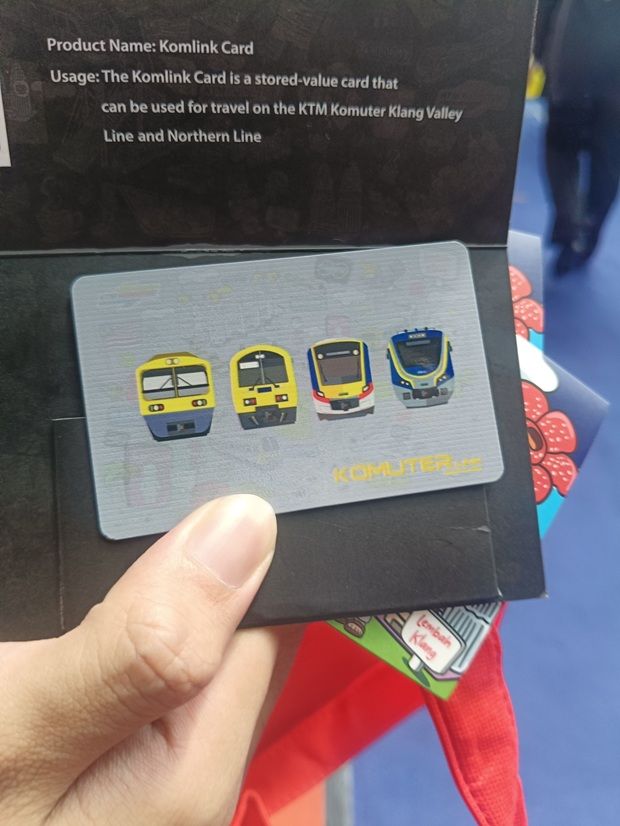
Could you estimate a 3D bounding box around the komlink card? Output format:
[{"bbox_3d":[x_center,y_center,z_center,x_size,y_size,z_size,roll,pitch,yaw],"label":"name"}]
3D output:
[{"bbox_3d":[-0.003,-0.007,0.131,0.086,0.001,0.054,-8,86,-9],"label":"komlink card"}]

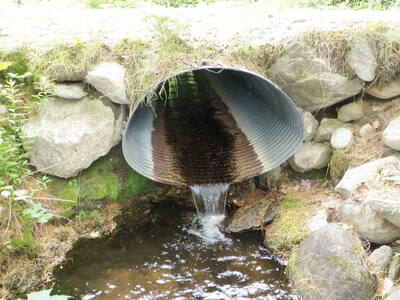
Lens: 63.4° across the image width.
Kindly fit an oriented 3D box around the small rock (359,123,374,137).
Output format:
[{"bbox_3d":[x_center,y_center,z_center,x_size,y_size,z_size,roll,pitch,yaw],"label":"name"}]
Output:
[{"bbox_3d":[1.584,-0.195,3.080,0.116,0.123,0.130,-3,26,-7],"label":"small rock"}]

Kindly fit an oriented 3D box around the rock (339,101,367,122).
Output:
[{"bbox_3d":[1.525,-0.384,3.220,0.251,0.200,0.230,-3,26,-7],"label":"rock"}]

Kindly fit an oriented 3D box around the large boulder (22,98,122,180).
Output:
[{"bbox_3d":[-1.137,-0.113,2.980,0.851,0.734,0.550,-3,26,-7],"label":"large boulder"}]

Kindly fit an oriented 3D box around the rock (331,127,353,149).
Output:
[{"bbox_3d":[1.428,-0.119,3.271,0.183,0.205,0.180,0,27,0],"label":"rock"}]

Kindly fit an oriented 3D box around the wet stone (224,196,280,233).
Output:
[{"bbox_3d":[0.480,0.588,2.980,0.500,0.232,0.370,-3,26,-7],"label":"wet stone"}]

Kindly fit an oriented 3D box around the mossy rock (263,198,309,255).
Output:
[{"bbox_3d":[0.770,0.676,2.851,0.400,0.380,0.460,0,27,0],"label":"mossy rock"}]

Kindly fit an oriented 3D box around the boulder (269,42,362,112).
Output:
[{"bbox_3d":[1.167,-0.737,3.330,0.917,0.692,0.580,-3,26,-7],"label":"boulder"}]

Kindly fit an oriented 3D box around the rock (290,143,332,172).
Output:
[{"bbox_3d":[1.099,0.079,3.280,0.416,0.268,0.330,0,27,0],"label":"rock"}]

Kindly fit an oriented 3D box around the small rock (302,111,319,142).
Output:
[{"bbox_3d":[1.045,-0.237,3.150,0.182,0.292,0.180,-3,26,-7],"label":"small rock"}]

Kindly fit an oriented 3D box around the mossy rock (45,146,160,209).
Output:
[{"bbox_3d":[-0.891,0.259,3.030,0.957,0.532,0.550,-3,26,-7],"label":"mossy rock"}]

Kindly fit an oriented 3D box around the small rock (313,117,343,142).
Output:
[{"bbox_3d":[1.339,-0.202,3.341,0.277,0.222,0.250,0,27,0],"label":"small rock"}]

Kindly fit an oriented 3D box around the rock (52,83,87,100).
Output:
[{"bbox_3d":[-1.113,-0.498,2.746,0.269,0.124,0.240,0,27,0],"label":"rock"}]

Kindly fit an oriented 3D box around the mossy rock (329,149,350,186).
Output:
[{"bbox_3d":[1.430,0.183,3.276,0.190,0.360,0.250,0,27,0],"label":"mossy rock"}]

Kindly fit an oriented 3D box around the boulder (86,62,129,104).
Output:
[{"bbox_3d":[-0.772,-0.563,2.736,0.326,0.330,0.330,0,27,0],"label":"boulder"}]

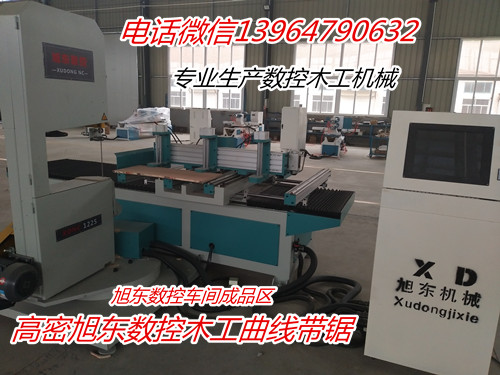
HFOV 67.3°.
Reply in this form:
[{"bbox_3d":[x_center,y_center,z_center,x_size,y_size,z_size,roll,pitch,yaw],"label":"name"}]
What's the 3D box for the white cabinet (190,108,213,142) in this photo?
[{"bbox_3d":[-2.050,-2.609,15.962,0.800,1.412,0.450,5,12,12],"label":"white cabinet"}]

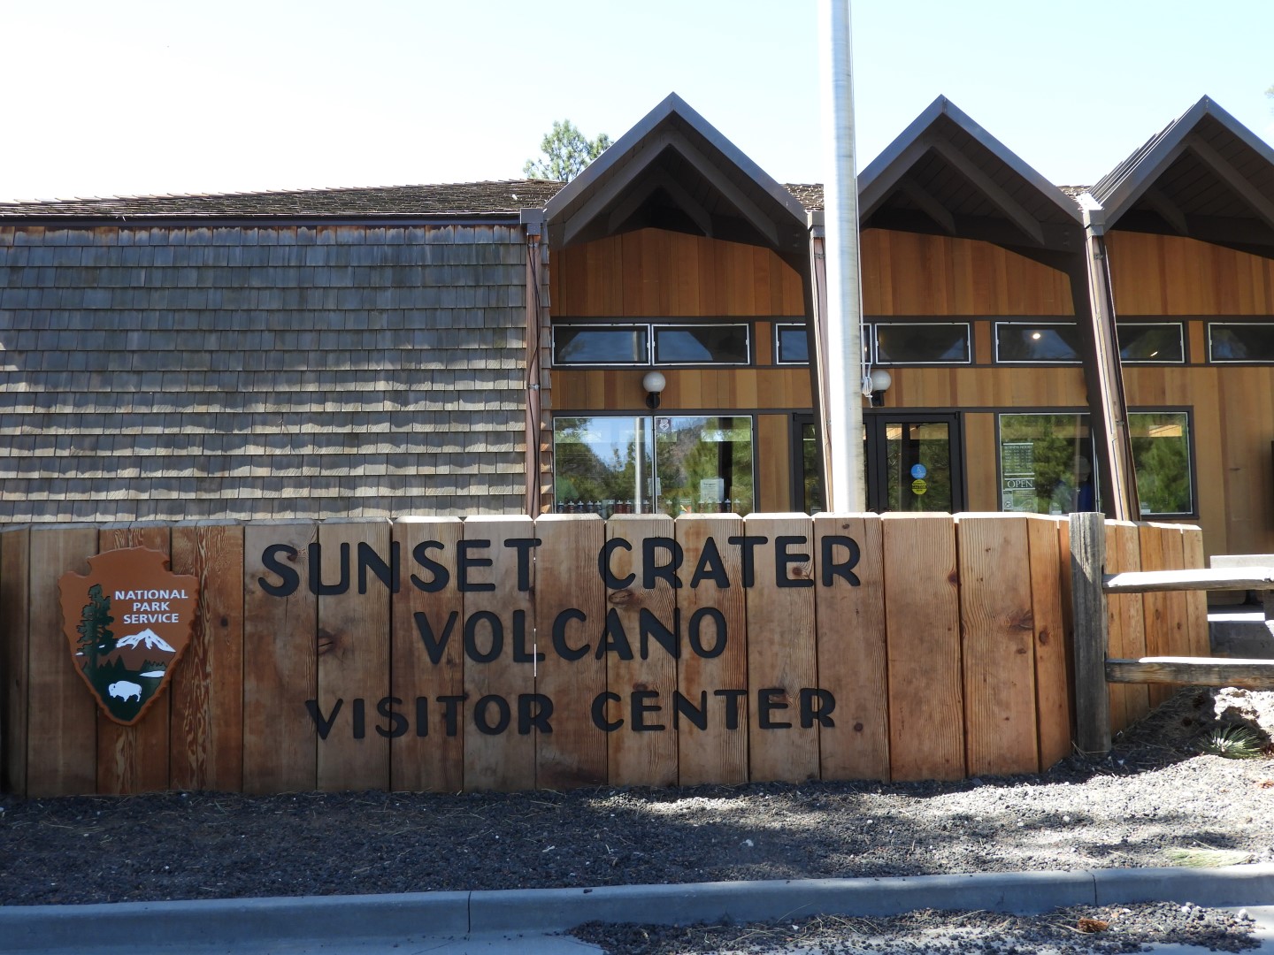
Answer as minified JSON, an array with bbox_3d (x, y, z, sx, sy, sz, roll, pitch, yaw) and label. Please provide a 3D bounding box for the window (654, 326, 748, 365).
[{"bbox_3d":[0.700,-1.450,14.065,1.078,0.457,0.100,-1,-5,-4],"label":"window"}]

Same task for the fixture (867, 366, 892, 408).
[{"bbox_3d":[2.642,-0.967,14.007,0.253,0.414,0.290,-1,-5,-4],"label":"fixture"}]

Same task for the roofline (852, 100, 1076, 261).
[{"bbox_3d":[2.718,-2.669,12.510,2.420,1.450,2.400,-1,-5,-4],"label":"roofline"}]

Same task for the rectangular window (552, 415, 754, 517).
[{"bbox_3d":[0.190,-0.094,13.912,2.191,1.184,0.100,-1,-5,-4],"label":"rectangular window"}]

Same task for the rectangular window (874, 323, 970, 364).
[{"bbox_3d":[3.164,-1.477,14.256,1.081,0.457,0.100,-1,-5,-4],"label":"rectangular window"}]

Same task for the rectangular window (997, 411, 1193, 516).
[{"bbox_3d":[5.094,-0.148,14.291,2.214,1.184,0.100,-1,-5,-4],"label":"rectangular window"}]

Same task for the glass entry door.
[{"bbox_3d":[3.104,0.378,14.095,1.037,2.165,0.100,-1,-5,-4],"label":"glass entry door"}]

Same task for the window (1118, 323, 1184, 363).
[{"bbox_3d":[5.619,-1.504,14.446,1.080,0.457,0.100,-1,-5,-4],"label":"window"}]

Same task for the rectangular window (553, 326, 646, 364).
[{"bbox_3d":[-0.387,-1.438,13.980,1.070,0.457,0.100,-1,-5,-4],"label":"rectangular window"}]

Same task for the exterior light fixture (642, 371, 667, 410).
[{"bbox_3d":[0.191,-0.935,13.816,0.257,0.414,0.290,-1,-5,-4],"label":"exterior light fixture"}]

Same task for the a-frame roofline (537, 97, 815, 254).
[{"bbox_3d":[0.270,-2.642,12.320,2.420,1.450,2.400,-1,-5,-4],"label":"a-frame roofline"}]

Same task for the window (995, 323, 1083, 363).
[{"bbox_3d":[4.522,-1.492,14.361,1.080,0.457,0.100,-1,-5,-4],"label":"window"}]

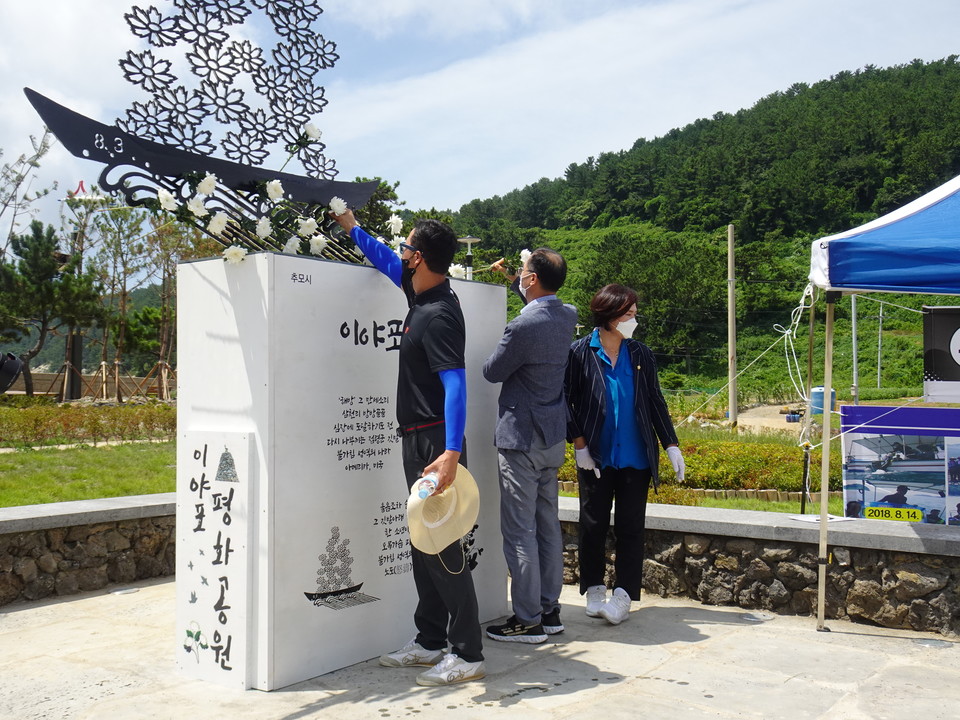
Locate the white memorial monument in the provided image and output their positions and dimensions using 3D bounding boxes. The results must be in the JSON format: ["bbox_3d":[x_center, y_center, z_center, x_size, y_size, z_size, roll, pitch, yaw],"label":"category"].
[{"bbox_3d":[-0.542,0.430,4.293,0.551,1.600,1.546,-2,-2,36],"label":"white memorial monument"}]

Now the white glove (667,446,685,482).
[{"bbox_3d":[0.940,0.502,4.660,0.080,0.180,0.090,-11,-2,-11],"label":"white glove"}]

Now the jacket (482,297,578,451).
[{"bbox_3d":[0.215,0.043,4.390,0.430,0.730,0.500,-2,-3,38],"label":"jacket"}]

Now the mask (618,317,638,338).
[{"bbox_3d":[0.722,-0.154,4.670,0.085,0.105,0.120,8,3,33],"label":"mask"}]

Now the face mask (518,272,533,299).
[{"bbox_3d":[0.212,-0.339,4.420,0.090,0.120,0.135,-12,-8,35],"label":"face mask"}]

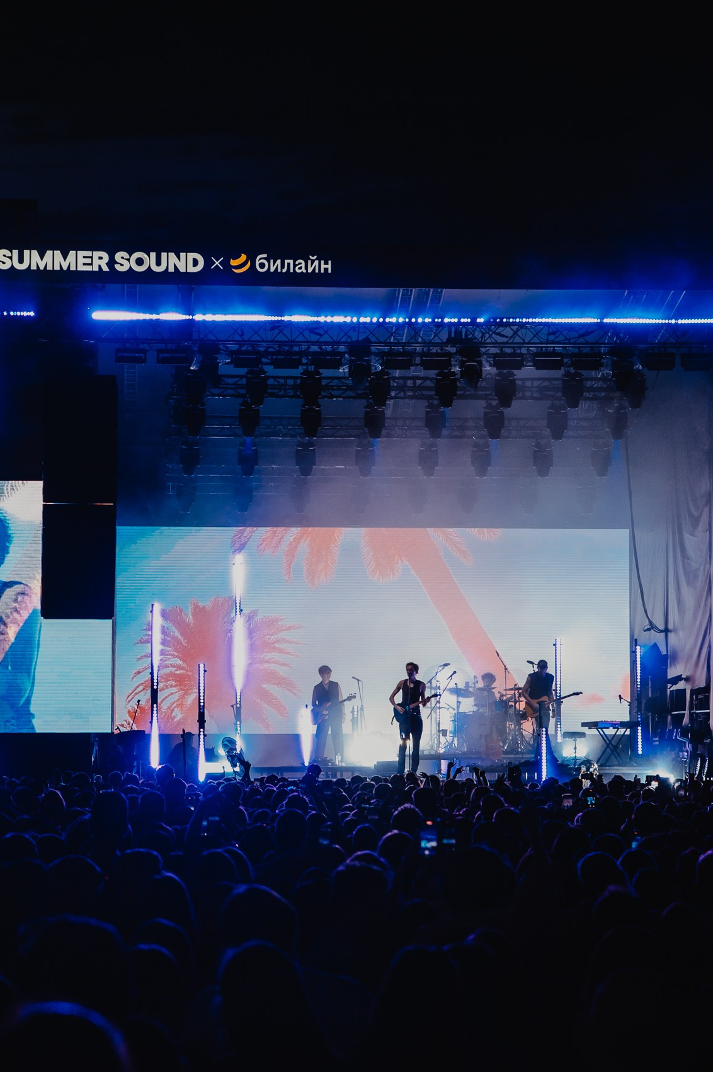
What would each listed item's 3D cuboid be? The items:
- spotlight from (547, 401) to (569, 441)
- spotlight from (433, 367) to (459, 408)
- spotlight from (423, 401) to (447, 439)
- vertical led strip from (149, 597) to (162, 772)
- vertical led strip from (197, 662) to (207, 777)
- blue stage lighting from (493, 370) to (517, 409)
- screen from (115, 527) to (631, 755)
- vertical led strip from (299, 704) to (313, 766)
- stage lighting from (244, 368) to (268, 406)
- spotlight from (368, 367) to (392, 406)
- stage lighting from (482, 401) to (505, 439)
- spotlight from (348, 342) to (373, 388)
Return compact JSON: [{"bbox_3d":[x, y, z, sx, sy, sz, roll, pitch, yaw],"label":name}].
[{"bbox_3d":[3.290,-1.897,51.300,0.360,0.620,0.340,0,-4,-5],"label":"spotlight"},{"bbox_3d":[1.410,-2.333,49.400,0.360,0.620,0.340,0,-4,-5],"label":"spotlight"},{"bbox_3d":[1.276,-1.914,51.200,0.360,0.620,0.340,0,-4,-5],"label":"spotlight"},{"bbox_3d":[-3.194,2.432,49.800,0.150,2.750,0.140,0,-4,-4],"label":"vertical led strip"},{"bbox_3d":[-2.413,2.881,48.600,0.140,1.930,0.130,0,-4,-4],"label":"vertical led strip"},{"bbox_3d":[2.403,-2.369,50.600,0.390,0.630,0.380,0,-4,-4],"label":"blue stage lighting"},{"bbox_3d":[0.319,1.808,58.800,9.700,4.000,0.200,0,-4,-5],"label":"screen"},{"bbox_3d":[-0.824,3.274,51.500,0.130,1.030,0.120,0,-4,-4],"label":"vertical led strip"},{"bbox_3d":[-1.589,-2.353,49.400,0.360,0.610,0.340,0,-4,-5],"label":"stage lighting"},{"bbox_3d":[0.376,-2.405,50.500,0.390,0.650,0.380,0,-4,-4],"label":"spotlight"},{"bbox_3d":[2.295,-1.945,52.600,0.390,0.650,0.380,0,-4,-4],"label":"stage lighting"},{"bbox_3d":[0.049,-2.662,48.700,0.380,0.720,0.400,0,-4,-5],"label":"spotlight"}]

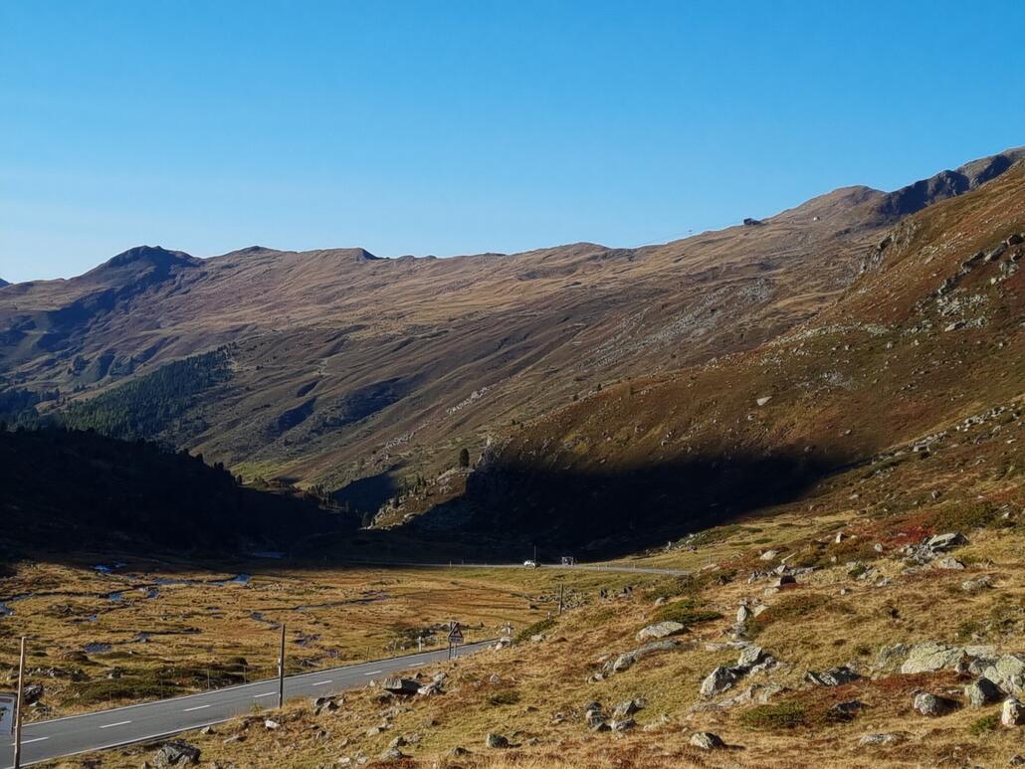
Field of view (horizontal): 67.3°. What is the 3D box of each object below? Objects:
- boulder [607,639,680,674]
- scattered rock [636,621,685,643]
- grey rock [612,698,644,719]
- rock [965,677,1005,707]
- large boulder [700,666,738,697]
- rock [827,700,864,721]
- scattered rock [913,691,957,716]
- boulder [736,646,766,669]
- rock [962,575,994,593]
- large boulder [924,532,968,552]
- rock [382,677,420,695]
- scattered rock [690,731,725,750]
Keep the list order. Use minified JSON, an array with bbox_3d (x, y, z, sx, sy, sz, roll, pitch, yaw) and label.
[{"bbox_3d":[4.418,9.207,26.000,2.300,0.950,1.300,0,-9,10],"label":"boulder"},{"bbox_3d":[9.628,16.025,50.000,3.170,1.030,2.060,-2,-10,10],"label":"scattered rock"},{"bbox_3d":[4.030,11.375,27.000,1.100,0.600,0.850,0,-8,0],"label":"grey rock"},{"bbox_3d":[10.425,6.789,17.000,0.800,0.650,0.700,-4,-10,30],"label":"rock"},{"bbox_3d":[5.497,7.895,20.500,1.000,0.800,0.800,-1,-9,15],"label":"large boulder"},{"bbox_3d":[7.154,6.994,16.500,0.750,0.420,0.550,-2,-10,23],"label":"rock"},{"bbox_3d":[15.270,11.615,28.000,1.340,0.770,1.140,-5,-11,27],"label":"scattered rock"},{"bbox_3d":[12.432,14.164,40.000,1.450,1.060,1.160,-3,-10,16],"label":"boulder"},{"bbox_3d":[18.125,7.793,30.000,1.200,0.620,0.850,-4,-10,30],"label":"rock"},{"bbox_3d":[22.512,8.167,40.000,2.200,1.000,1.600,-3,-10,29],"label":"large boulder"},{"bbox_3d":[-4.323,11.747,30.000,1.450,0.660,1.050,3,-9,-7],"label":"rock"},{"bbox_3d":[3.588,6.570,14.200,0.650,0.370,0.500,-1,-9,14],"label":"scattered rock"}]

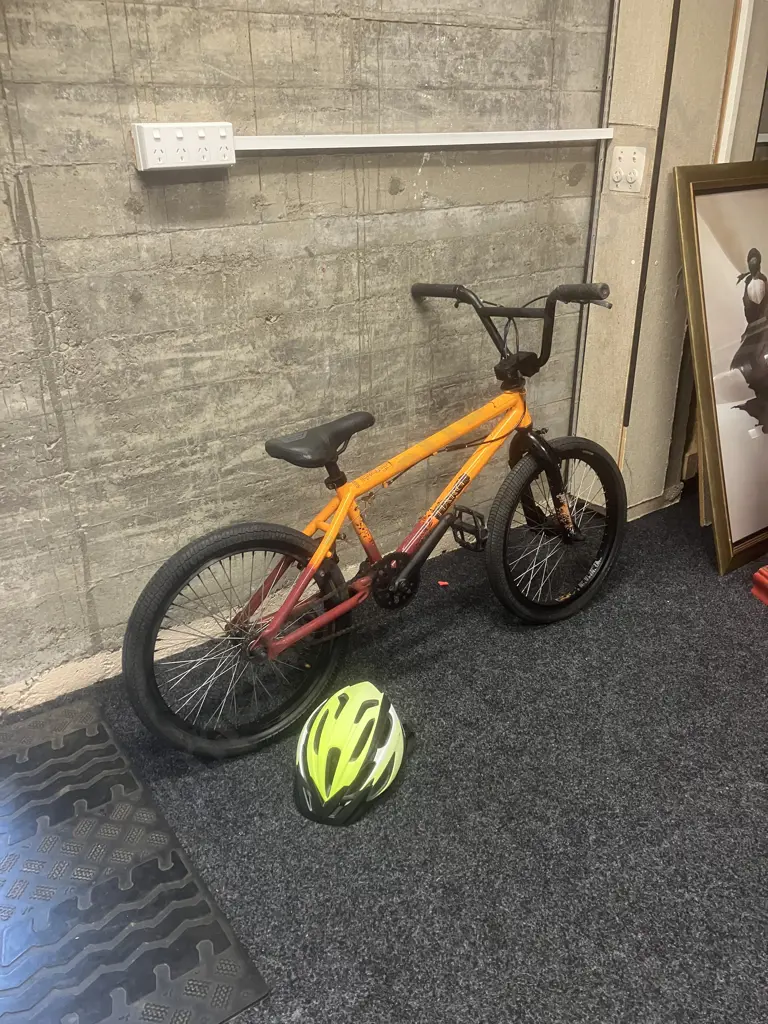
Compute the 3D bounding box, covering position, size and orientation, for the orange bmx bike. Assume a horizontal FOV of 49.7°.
[{"bbox_3d":[0.070,-0.024,1.851,1.378,0.885,0.645,-16,22,-29],"label":"orange bmx bike"}]

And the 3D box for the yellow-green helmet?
[{"bbox_3d":[-0.069,0.455,1.667,0.210,0.165,0.315,5,26,12],"label":"yellow-green helmet"}]

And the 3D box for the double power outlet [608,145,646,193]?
[{"bbox_3d":[0.691,-0.970,2.349,0.020,0.117,0.113,-18,30,-32],"label":"double power outlet"}]

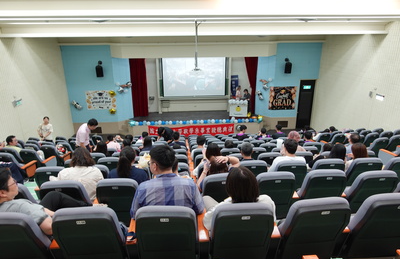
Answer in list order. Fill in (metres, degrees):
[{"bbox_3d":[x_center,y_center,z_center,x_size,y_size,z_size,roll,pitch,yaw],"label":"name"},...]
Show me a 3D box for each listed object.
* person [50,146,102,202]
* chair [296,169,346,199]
[{"bbox_3d":[-1.282,0.681,3.123,0.520,1.220,0.780,-1,18,-3],"label":"person"},{"bbox_3d":[1.358,0.789,3.194,0.540,0.900,0.600,-1,18,-2],"label":"chair"}]

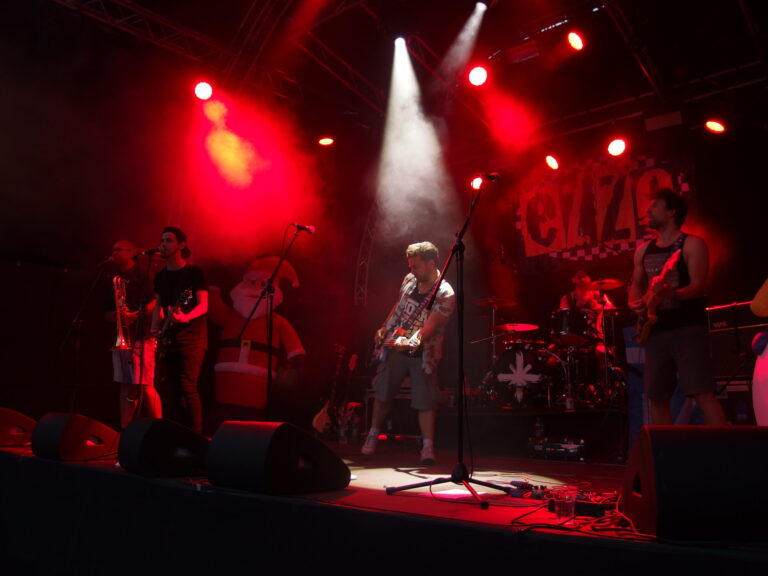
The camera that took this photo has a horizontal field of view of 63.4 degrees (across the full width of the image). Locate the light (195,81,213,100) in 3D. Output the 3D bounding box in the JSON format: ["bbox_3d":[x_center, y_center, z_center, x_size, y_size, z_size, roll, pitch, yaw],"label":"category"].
[{"bbox_3d":[-2.325,-2.562,7.999,0.260,0.260,0.300,4,27,-22],"label":"light"}]

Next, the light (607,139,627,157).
[{"bbox_3d":[3.134,-1.926,8.404,0.260,0.260,0.300,-2,27,12],"label":"light"}]

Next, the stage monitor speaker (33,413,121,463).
[{"bbox_3d":[-2.457,1.200,5.084,0.540,0.360,0.580,10,-14,-43],"label":"stage monitor speaker"}]

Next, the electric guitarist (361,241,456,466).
[{"bbox_3d":[0.187,0.524,5.196,0.680,1.730,0.550,-4,-11,20],"label":"electric guitarist"}]

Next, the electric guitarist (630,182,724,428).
[{"bbox_3d":[1.886,0.299,4.093,0.600,1.780,0.520,-9,-13,40],"label":"electric guitarist"}]

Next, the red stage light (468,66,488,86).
[{"bbox_3d":[1.136,-2.586,7.503,0.260,0.260,0.300,-1,30,7],"label":"red stage light"}]

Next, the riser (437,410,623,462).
[{"bbox_3d":[1.717,1.322,5.840,2.000,0.390,2.000,-8,-13,38],"label":"riser"}]

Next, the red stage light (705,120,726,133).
[{"bbox_3d":[4.154,-2.102,7.735,0.260,0.300,0.260,27,-17,-13],"label":"red stage light"}]

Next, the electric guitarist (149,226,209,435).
[{"bbox_3d":[-1.611,0.468,5.027,0.520,1.780,0.480,-6,-12,31],"label":"electric guitarist"}]

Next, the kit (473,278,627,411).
[{"bbox_3d":[1.639,0.551,6.042,1.700,1.200,1.450,-7,-12,33],"label":"kit"}]

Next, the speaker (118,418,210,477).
[{"bbox_3d":[-1.440,1.041,4.203,0.540,0.360,0.580,8,-13,-38],"label":"speaker"}]

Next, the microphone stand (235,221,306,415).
[{"bbox_3d":[-0.737,0.422,4.156,0.630,1.560,0.570,7,-12,-34],"label":"microphone stand"}]

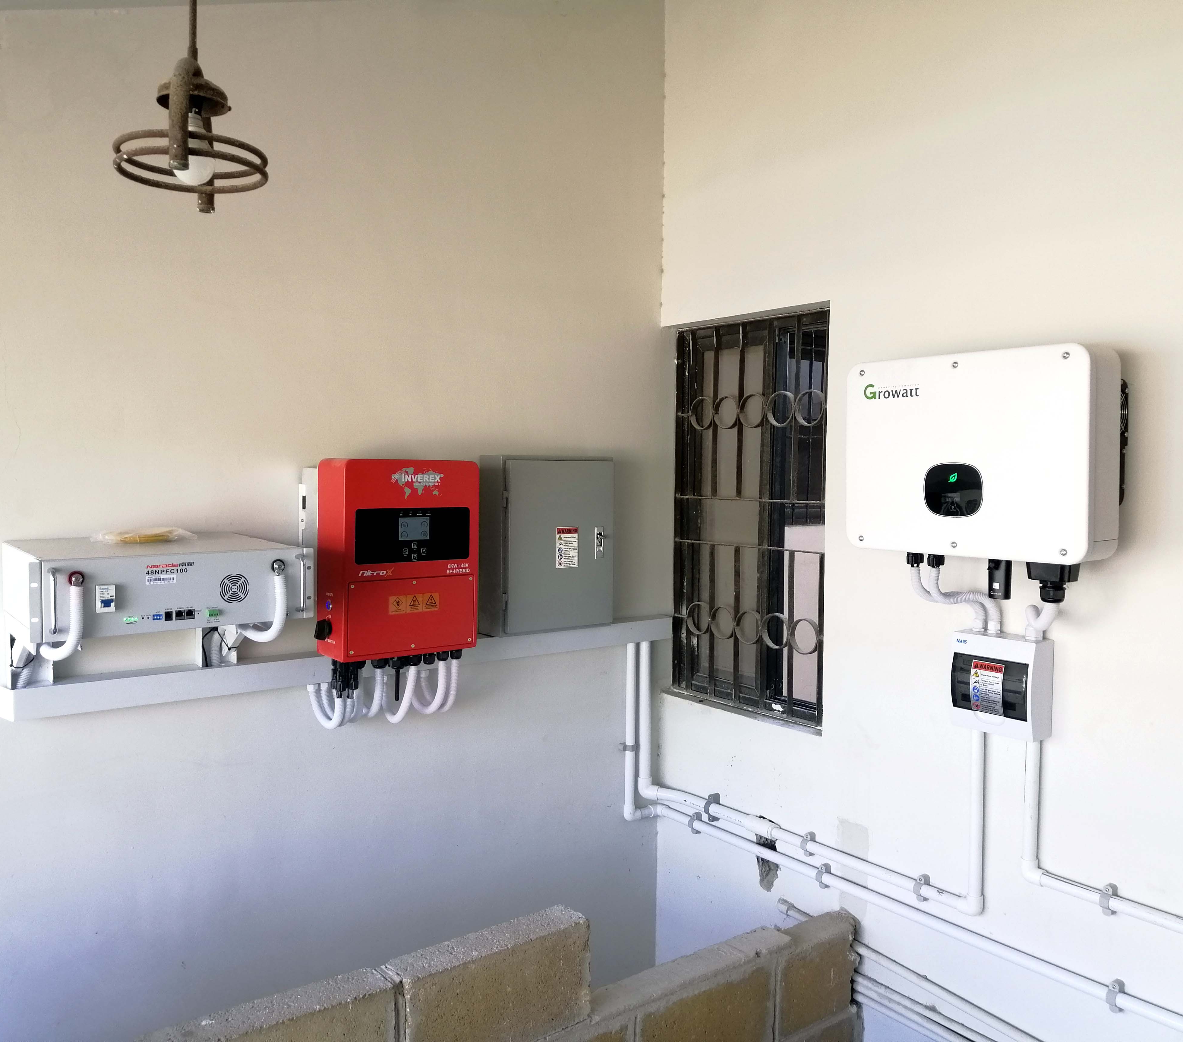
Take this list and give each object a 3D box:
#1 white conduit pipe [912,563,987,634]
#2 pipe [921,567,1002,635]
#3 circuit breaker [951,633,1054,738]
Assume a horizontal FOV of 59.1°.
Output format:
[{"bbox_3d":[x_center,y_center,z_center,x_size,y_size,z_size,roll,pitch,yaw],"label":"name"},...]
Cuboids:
[{"bbox_3d":[0.759,0.168,2.237,0.177,0.149,0.068,-2,3,-37],"label":"white conduit pipe"},{"bbox_3d":[0.783,0.171,2.205,0.177,0.149,0.068,-2,3,-37],"label":"pipe"},{"bbox_3d":[0.857,0.343,2.195,0.085,0.201,0.188,-2,3,-37],"label":"circuit breaker"}]

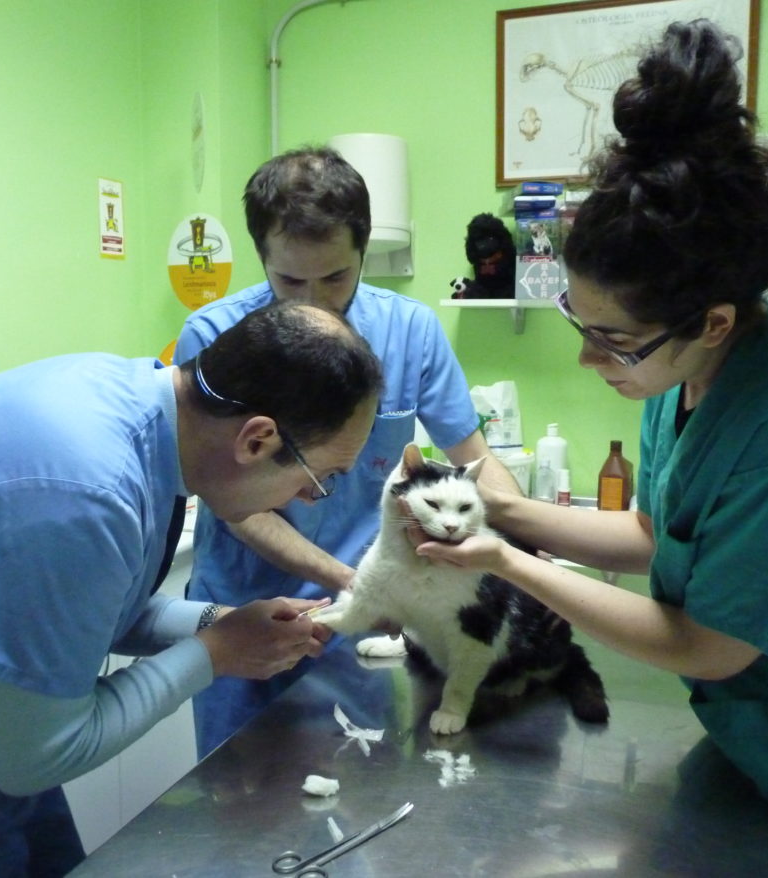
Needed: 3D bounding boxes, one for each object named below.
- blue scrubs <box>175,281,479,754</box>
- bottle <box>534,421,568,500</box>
[{"bbox_3d":[-0.091,0.168,1.438,0.490,0.840,0.380,0,7,-3],"label":"blue scrubs"},{"bbox_3d":[0.407,0.066,2.220,0.077,0.208,0.075,3,7,21],"label":"bottle"}]

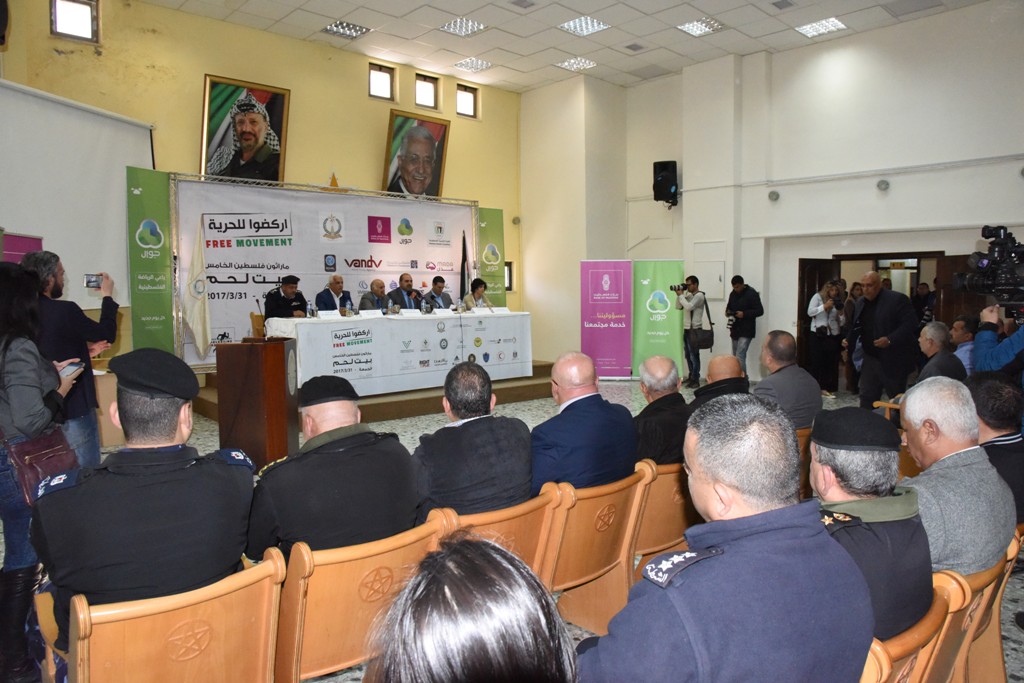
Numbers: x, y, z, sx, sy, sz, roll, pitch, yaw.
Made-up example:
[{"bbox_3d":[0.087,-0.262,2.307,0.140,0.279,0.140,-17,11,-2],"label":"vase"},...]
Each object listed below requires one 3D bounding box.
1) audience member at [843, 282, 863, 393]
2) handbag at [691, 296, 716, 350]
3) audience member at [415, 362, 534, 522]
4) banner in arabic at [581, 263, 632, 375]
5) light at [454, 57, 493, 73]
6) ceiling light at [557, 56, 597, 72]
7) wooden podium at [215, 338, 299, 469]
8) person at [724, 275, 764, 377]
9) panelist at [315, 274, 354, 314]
[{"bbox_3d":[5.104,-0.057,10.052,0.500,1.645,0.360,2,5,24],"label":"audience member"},{"bbox_3d":[2.882,-0.287,10.300,0.380,0.820,0.200,0,5,0],"label":"handbag"},{"bbox_3d":[-0.320,0.730,2.820,0.520,1.280,0.800,-3,6,-32],"label":"audience member"},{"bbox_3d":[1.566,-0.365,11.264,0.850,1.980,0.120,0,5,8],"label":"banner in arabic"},{"bbox_3d":[-0.614,-4.570,11.258,0.580,0.070,0.580,-5,7,-43],"label":"light"},{"bbox_3d":[1.085,-4.630,11.400,0.580,0.070,0.580,-5,7,-43],"label":"ceiling light"},{"bbox_3d":[-2.210,0.549,5.980,0.510,1.110,0.640,-1,5,-5],"label":"wooden podium"},{"bbox_3d":[3.536,-0.158,10.451,0.450,1.680,0.500,-5,7,-41],"label":"person"},{"bbox_3d":[-2.240,-0.200,8.840,0.520,1.300,0.780,-5,7,-43],"label":"panelist"}]

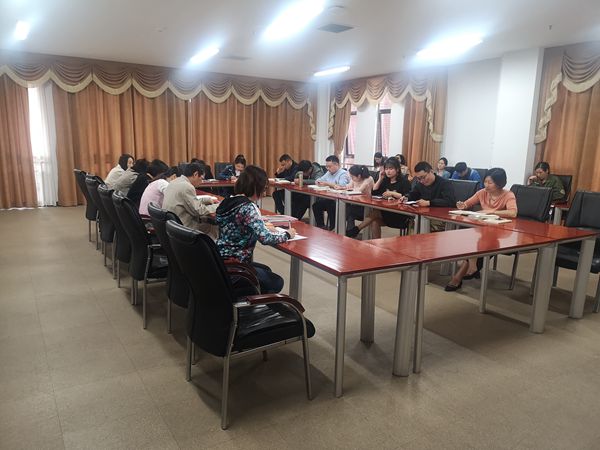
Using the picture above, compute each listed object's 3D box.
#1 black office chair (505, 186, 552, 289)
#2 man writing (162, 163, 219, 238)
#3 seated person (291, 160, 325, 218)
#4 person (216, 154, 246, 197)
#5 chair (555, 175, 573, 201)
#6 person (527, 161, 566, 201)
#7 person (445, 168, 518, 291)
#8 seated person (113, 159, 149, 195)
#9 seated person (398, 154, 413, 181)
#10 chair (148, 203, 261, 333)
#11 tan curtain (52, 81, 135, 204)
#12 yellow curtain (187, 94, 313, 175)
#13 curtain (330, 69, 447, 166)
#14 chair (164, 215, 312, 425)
[{"bbox_3d":[2.349,0.115,5.268,0.720,1.030,0.600,-5,12,-31],"label":"black office chair"},{"bbox_3d":[-0.866,0.078,4.189,0.800,1.240,0.520,-5,12,-30],"label":"man writing"},{"bbox_3d":[0.139,-0.527,7.735,0.920,1.120,0.600,-5,13,-32],"label":"seated person"},{"bbox_3d":[-1.137,-0.584,7.695,0.560,1.180,0.800,-5,13,-31],"label":"person"},{"bbox_3d":[4.055,-0.312,7.874,0.720,1.030,0.600,-5,12,-31],"label":"chair"},{"bbox_3d":[3.267,-0.247,6.408,0.800,1.230,0.550,-5,12,-30],"label":"person"},{"bbox_3d":[1.905,0.021,4.869,0.960,1.220,0.620,-5,13,-32],"label":"person"},{"bbox_3d":[-1.875,-0.194,5.565,0.820,1.180,0.550,-5,13,-32],"label":"seated person"},{"bbox_3d":[1.931,-0.701,8.793,0.750,1.210,0.500,-5,12,-30],"label":"seated person"},{"bbox_3d":[-0.626,0.362,3.339,0.760,1.000,0.600,-5,12,-30],"label":"chair"},{"bbox_3d":[-4.046,-1.635,9.261,1.520,2.500,0.180,-5,13,-31],"label":"tan curtain"},{"bbox_3d":[-1.099,-2.046,12.370,3.750,2.620,0.200,-5,12,-33],"label":"yellow curtain"},{"bbox_3d":[1.753,-1.974,10.829,0.250,2.870,3.800,-5,12,-30],"label":"curtain"},{"bbox_3d":[-0.309,0.485,2.673,0.760,1.010,0.600,-5,12,-30],"label":"chair"}]

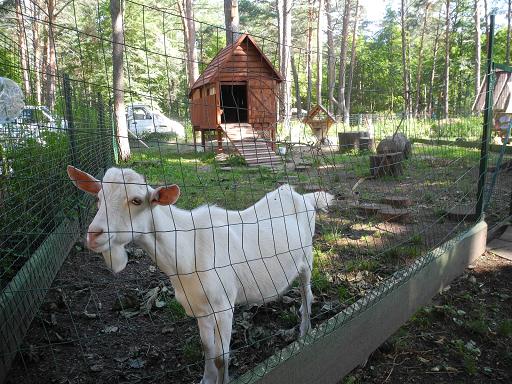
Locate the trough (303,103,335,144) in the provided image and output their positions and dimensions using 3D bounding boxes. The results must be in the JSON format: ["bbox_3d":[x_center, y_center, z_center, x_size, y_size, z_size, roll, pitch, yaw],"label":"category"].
[{"bbox_3d":[2.215,-2.312,14.400,1.120,1.450,0.950,2,11,19],"label":"trough"}]

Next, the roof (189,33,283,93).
[{"bbox_3d":[-0.676,-4.083,13.210,2.200,1.400,2.650,-5,11,-18],"label":"roof"}]

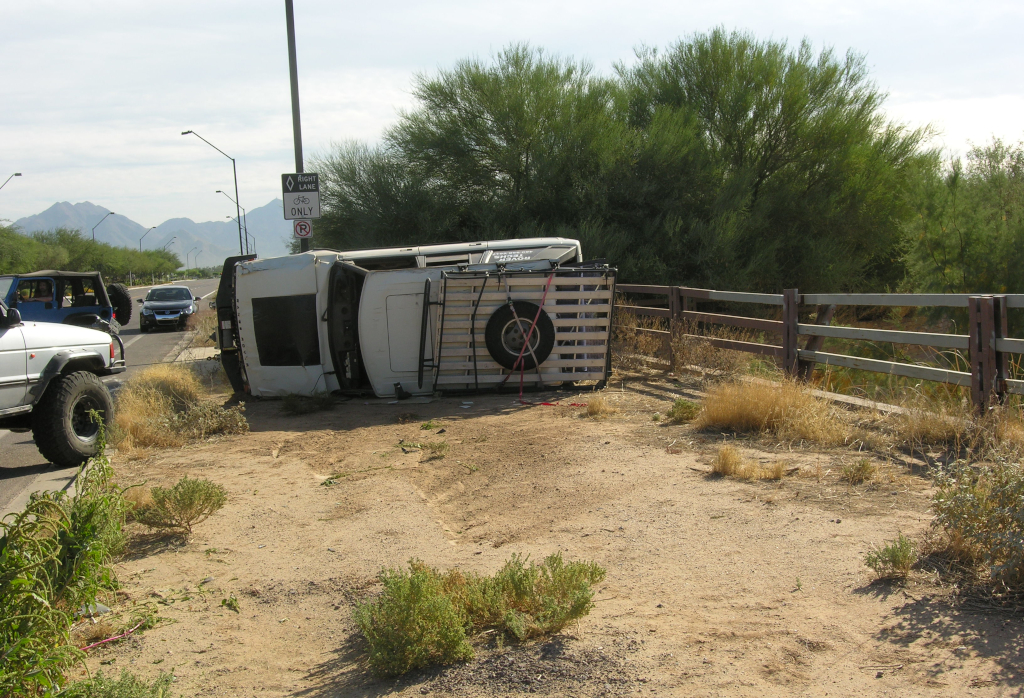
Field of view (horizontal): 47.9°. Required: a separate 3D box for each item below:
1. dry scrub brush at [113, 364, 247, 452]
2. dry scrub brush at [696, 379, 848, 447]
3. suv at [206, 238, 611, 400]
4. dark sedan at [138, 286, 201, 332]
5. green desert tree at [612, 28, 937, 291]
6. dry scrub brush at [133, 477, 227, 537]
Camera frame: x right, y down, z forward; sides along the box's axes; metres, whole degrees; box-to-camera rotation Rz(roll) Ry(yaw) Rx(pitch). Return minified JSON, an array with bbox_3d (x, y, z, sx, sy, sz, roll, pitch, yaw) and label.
[{"bbox_3d":[-3.186,0.506,11.168,1.250,0.660,1.100,-3,4,0],"label":"dry scrub brush"},{"bbox_3d":[2.184,0.492,9.663,1.200,0.430,0.800,-3,4,0],"label":"dry scrub brush"},{"bbox_3d":[-1.243,-0.445,14.407,4.750,1.800,2.080,-2,8,3],"label":"suv"},{"bbox_3d":[-11.290,-1.345,37.805,1.840,1.450,4.600,-4,4,-14],"label":"dark sedan"},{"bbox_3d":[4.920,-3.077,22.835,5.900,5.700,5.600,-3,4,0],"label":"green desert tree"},{"bbox_3d":[-1.924,0.938,6.889,0.500,0.320,0.420,-3,4,0],"label":"dry scrub brush"}]

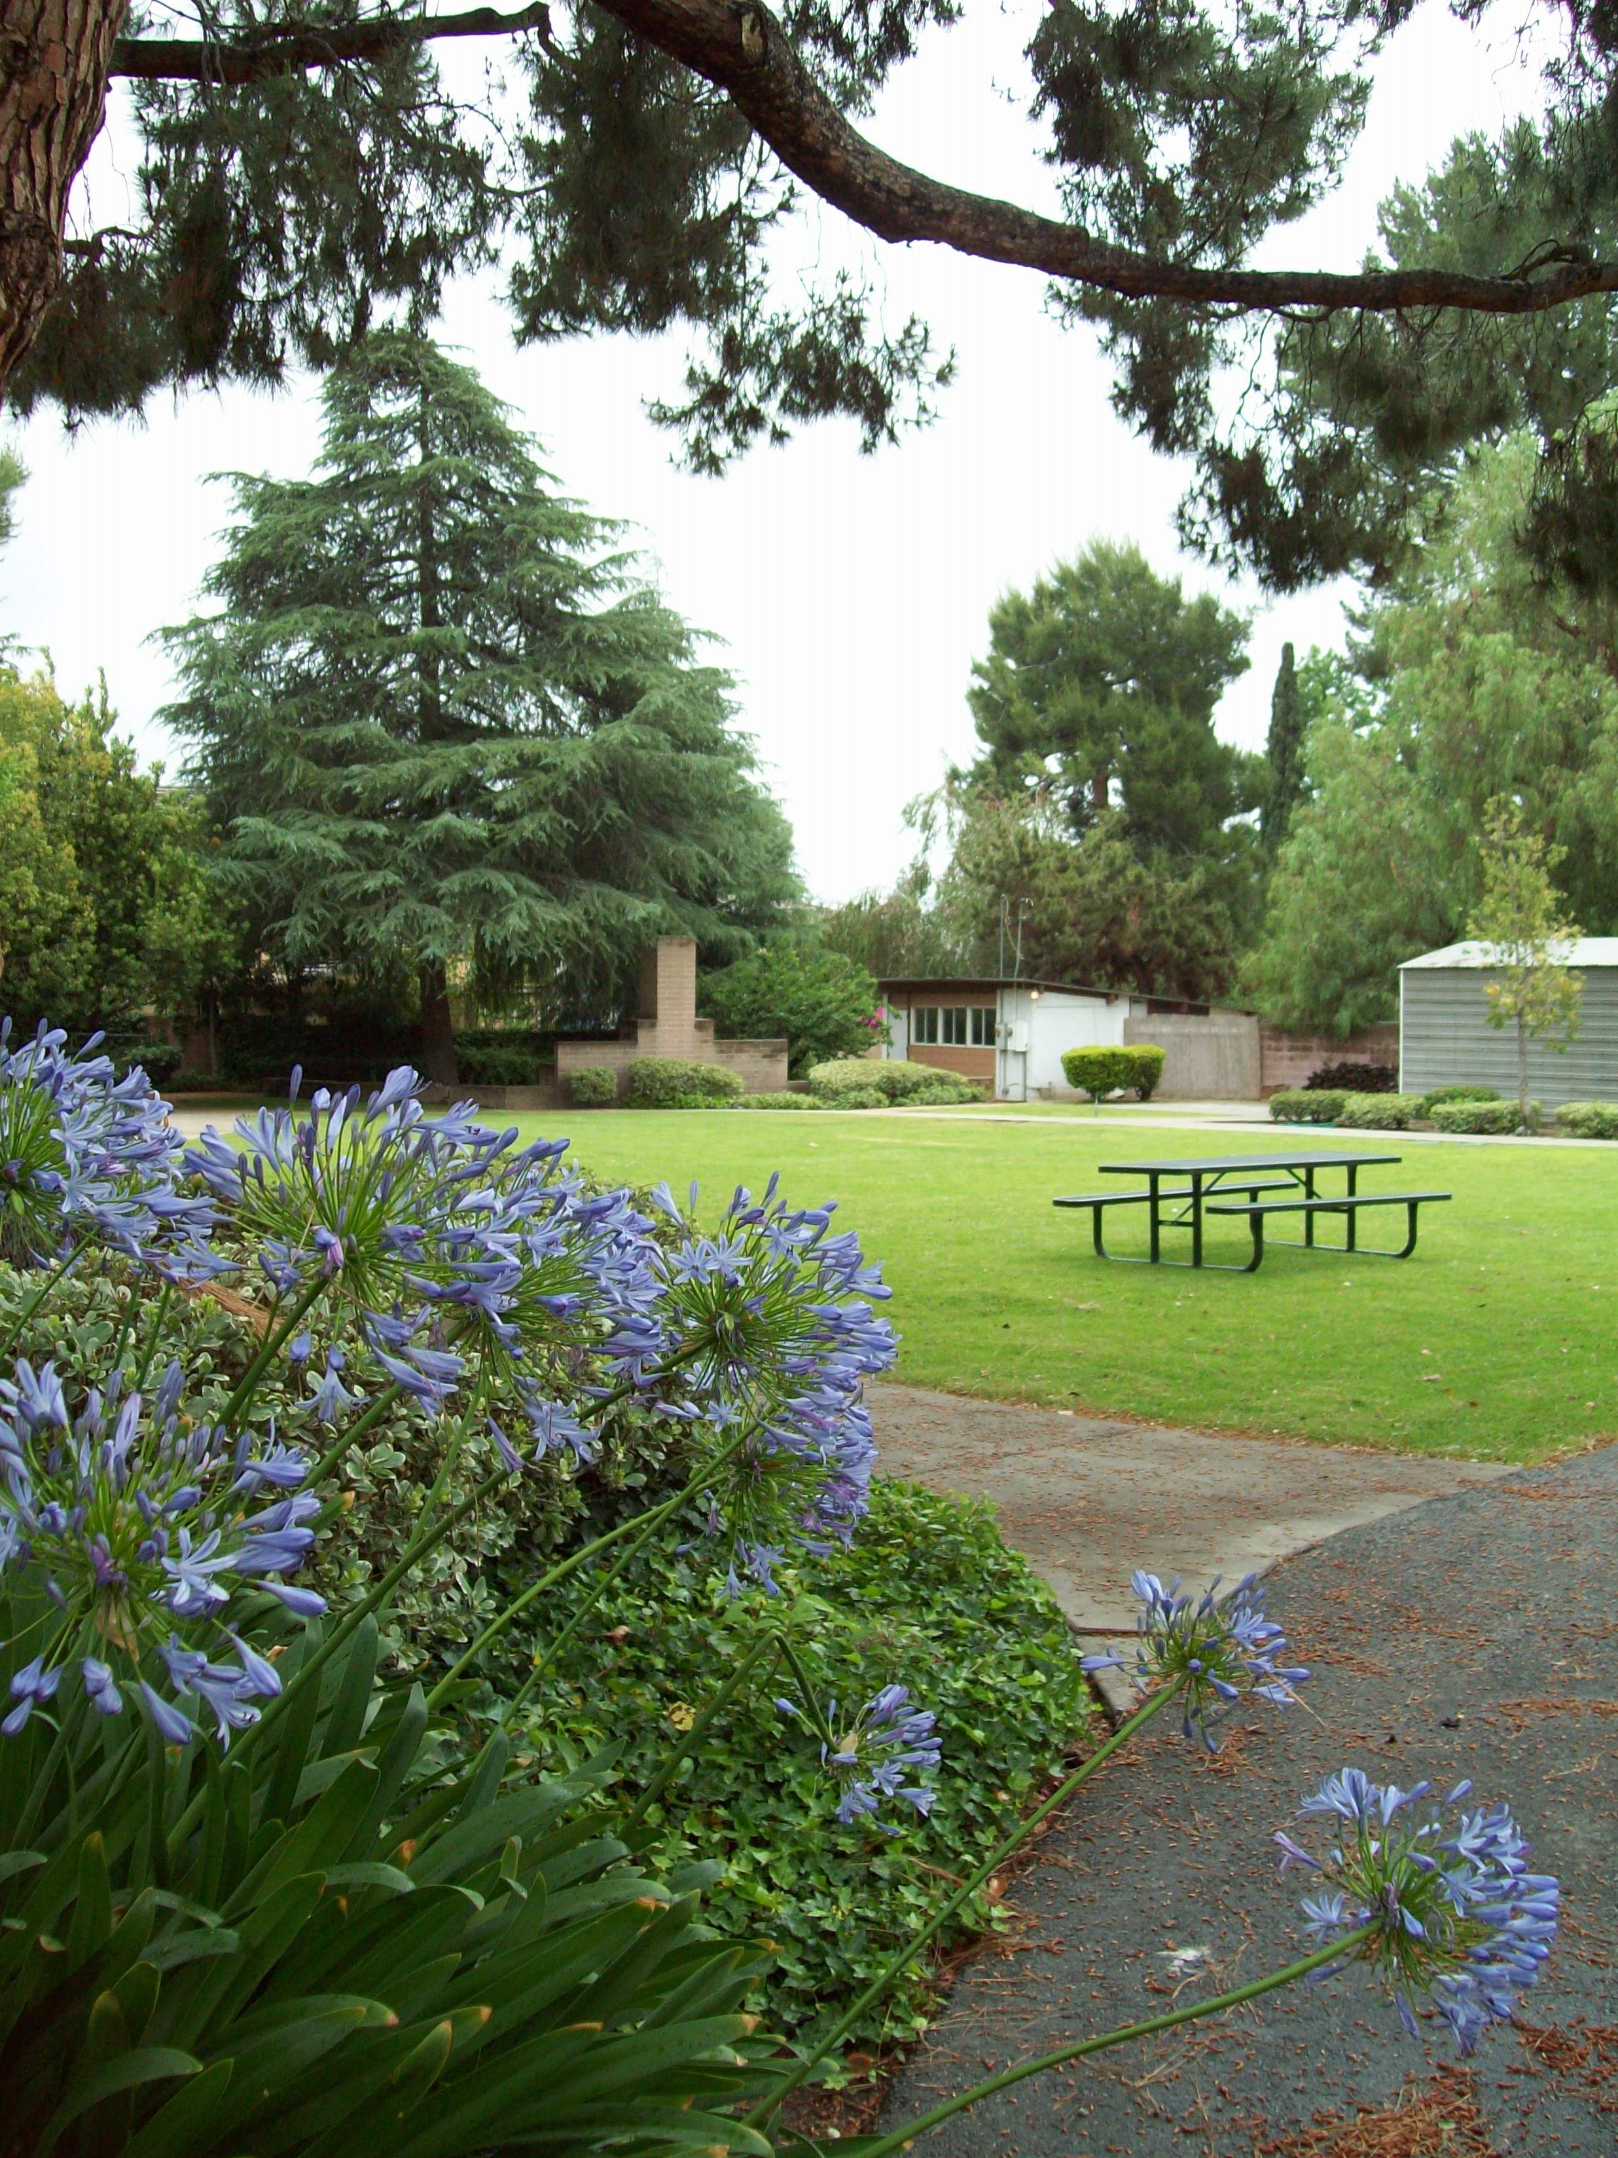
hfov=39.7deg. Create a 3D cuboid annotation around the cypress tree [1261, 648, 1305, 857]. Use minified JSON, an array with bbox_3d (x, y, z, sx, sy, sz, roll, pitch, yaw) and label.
[{"bbox_3d":[14.354,-6.629,68.000,1.700,13.253,1.700,0,2,12],"label":"cypress tree"}]

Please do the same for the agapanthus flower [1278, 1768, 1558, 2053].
[{"bbox_3d":[0.557,0.759,2.050,0.250,0.255,0.255,-21,0,0],"label":"agapanthus flower"}]

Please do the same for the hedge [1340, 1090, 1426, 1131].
[{"bbox_3d":[9.503,0.498,37.192,1.481,0.634,1.100,1,1,14],"label":"hedge"}]

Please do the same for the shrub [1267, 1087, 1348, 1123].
[{"bbox_3d":[8.813,0.477,39.700,1.350,0.596,1.100,1,2,13],"label":"shrub"}]

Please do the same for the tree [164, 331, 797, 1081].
[{"bbox_3d":[-7.265,-8.071,49.786,14.000,16.895,14.000,0,1,-8],"label":"tree"}]

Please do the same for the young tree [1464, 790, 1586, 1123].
[{"bbox_3d":[11.430,-1.829,35.800,1.850,5.298,1.800,1,2,18],"label":"young tree"}]

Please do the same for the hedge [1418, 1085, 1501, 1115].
[{"bbox_3d":[11.456,0.437,39.492,1.454,0.667,1.000,1,2,16],"label":"hedge"}]

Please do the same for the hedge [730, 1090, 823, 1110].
[{"bbox_3d":[-0.607,0.379,43.795,1.777,0.397,0.900,0,1,-1],"label":"hedge"}]

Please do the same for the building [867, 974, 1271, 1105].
[{"bbox_3d":[5.837,-0.903,51.879,6.156,2.642,6.771,0,2,-27],"label":"building"}]

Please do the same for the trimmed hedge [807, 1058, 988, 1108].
[{"bbox_3d":[1.826,0.062,47.200,3.700,1.011,2.000,0,2,0],"label":"trimmed hedge"}]

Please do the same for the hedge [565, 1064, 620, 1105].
[{"bbox_3d":[-4.302,0.107,44.589,1.072,0.850,1.000,0,1,-6],"label":"hedge"}]

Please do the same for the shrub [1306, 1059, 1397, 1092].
[{"bbox_3d":[11.408,0.035,46.800,2.200,0.949,1.300,1,2,14],"label":"shrub"}]

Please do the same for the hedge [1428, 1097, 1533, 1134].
[{"bbox_3d":[10.774,0.593,35.900,1.650,0.566,1.200,1,2,17],"label":"hedge"}]

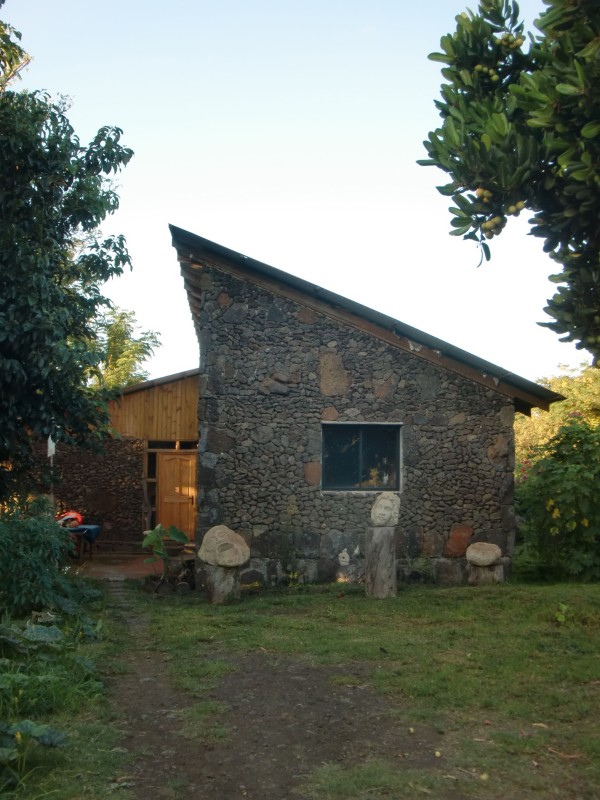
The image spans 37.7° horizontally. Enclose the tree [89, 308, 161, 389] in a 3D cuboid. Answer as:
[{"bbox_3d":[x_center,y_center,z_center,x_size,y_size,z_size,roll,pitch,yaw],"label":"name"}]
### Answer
[{"bbox_3d":[-5.482,0.804,26.603,2.800,7.277,2.800,1,-6,-4],"label":"tree"}]

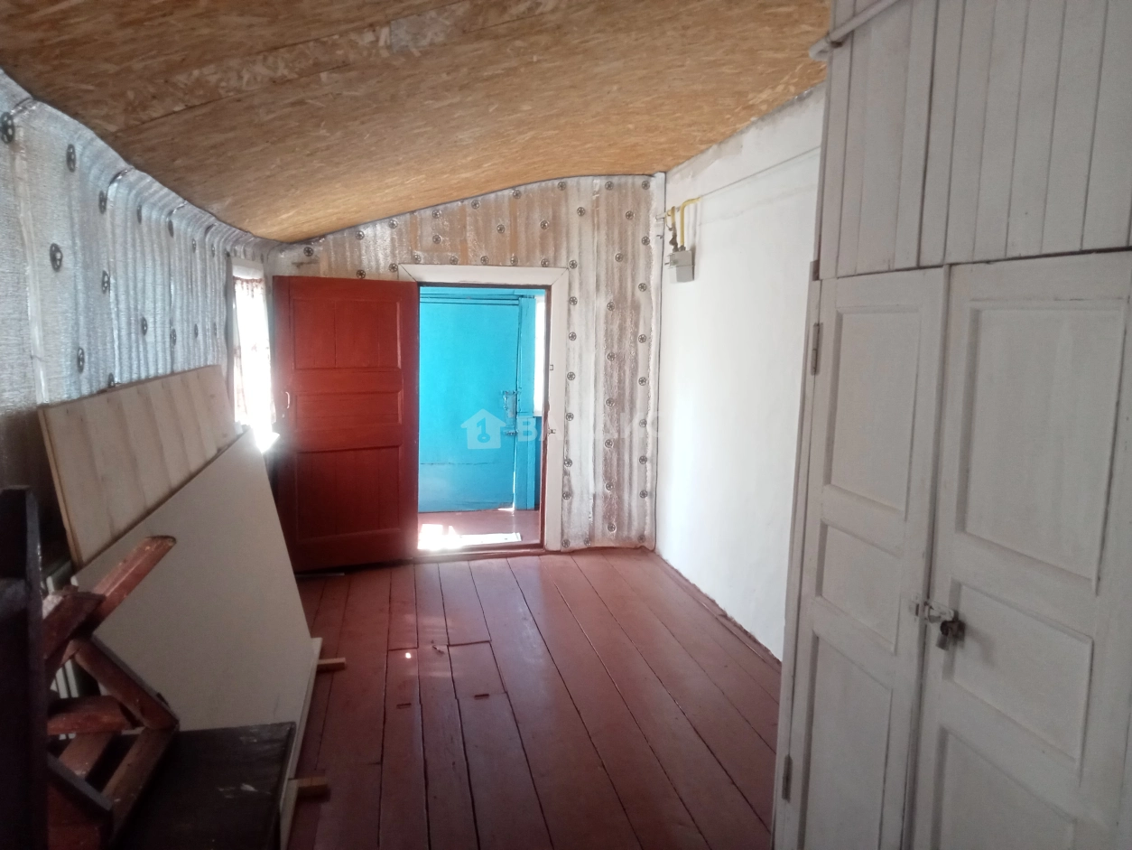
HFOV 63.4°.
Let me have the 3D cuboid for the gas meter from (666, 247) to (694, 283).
[{"bbox_3d":[0.710,-1.004,5.824,0.140,0.200,0.170,0,7,-10],"label":"gas meter"}]

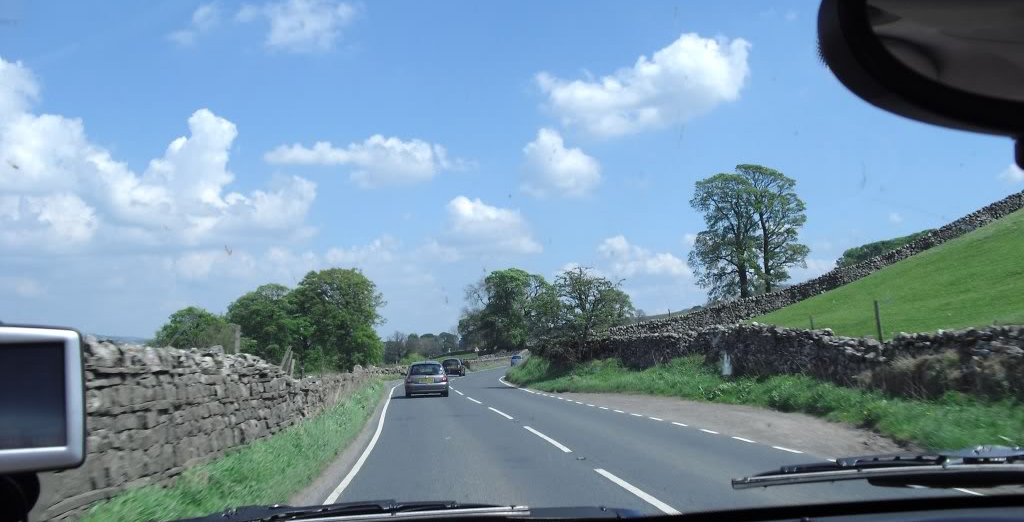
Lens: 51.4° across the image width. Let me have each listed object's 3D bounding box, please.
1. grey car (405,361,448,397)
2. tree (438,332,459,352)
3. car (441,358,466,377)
[{"bbox_3d":[-3.400,4.630,42.200,1.660,1.420,3.850,0,-5,-6],"label":"grey car"},{"bbox_3d":[-21.600,27.200,360.000,6.800,7.000,6.800,0,-5,0],"label":"tree"},{"bbox_3d":[-5.060,9.320,93.500,1.680,1.550,4.150,-1,-5,3],"label":"car"}]

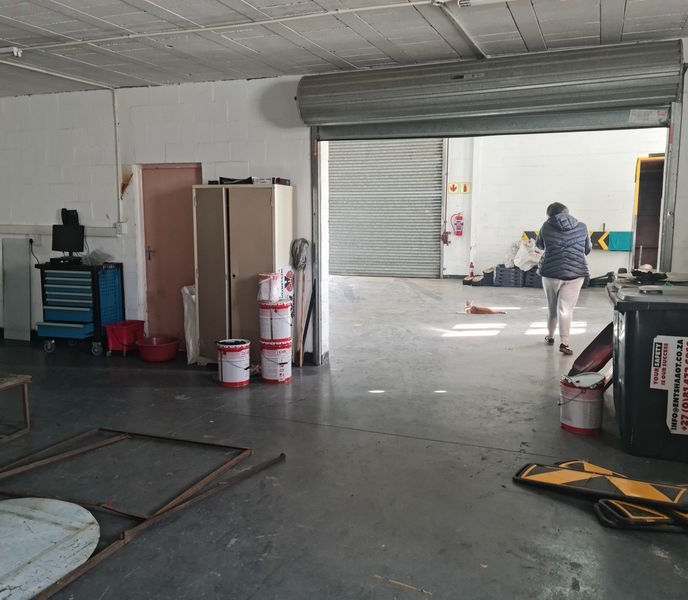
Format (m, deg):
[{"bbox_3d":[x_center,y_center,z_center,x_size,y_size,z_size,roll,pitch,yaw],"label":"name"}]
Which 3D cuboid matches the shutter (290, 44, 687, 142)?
[{"bbox_3d":[1.119,-1.756,5.402,3.149,0.618,0.458,3,8,22],"label":"shutter"}]

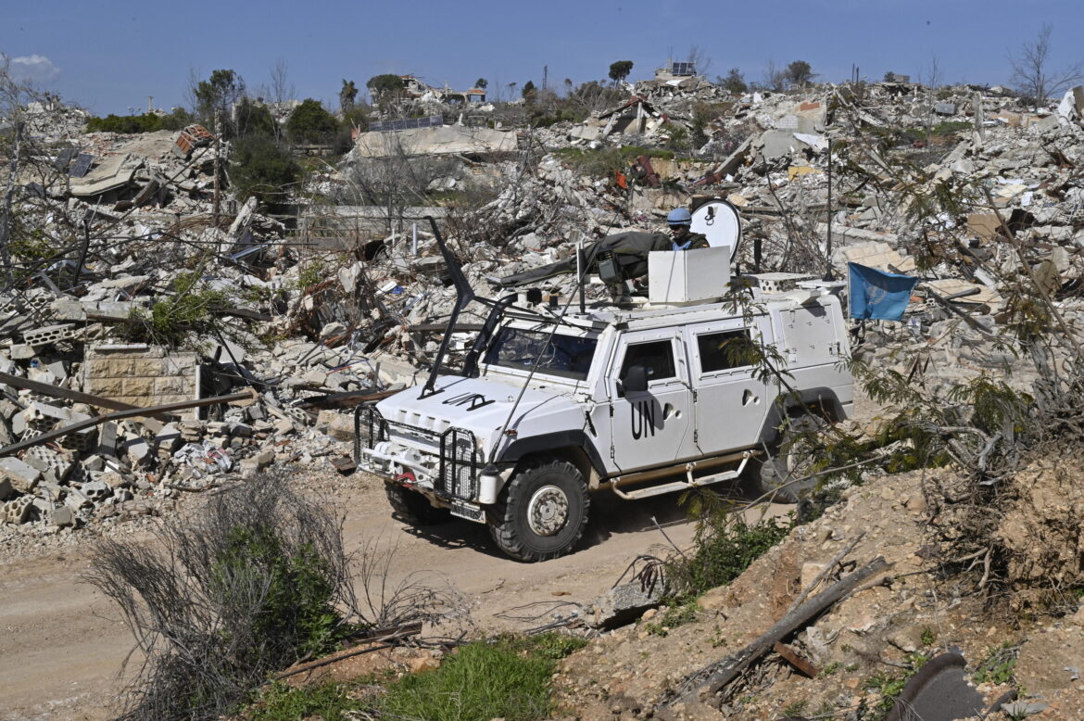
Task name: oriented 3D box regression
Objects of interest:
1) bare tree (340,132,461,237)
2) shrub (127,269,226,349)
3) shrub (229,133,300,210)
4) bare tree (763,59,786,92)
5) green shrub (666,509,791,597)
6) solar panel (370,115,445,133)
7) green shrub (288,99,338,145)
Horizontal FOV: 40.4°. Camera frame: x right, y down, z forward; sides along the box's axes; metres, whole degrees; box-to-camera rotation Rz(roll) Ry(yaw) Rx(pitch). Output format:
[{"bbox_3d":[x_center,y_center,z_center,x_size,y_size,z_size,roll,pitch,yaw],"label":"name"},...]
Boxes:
[{"bbox_3d":[-5.499,-6.896,57.000,4.514,4.012,4.062,-2,9,-5],"label":"bare tree"},{"bbox_3d":[-4.562,-0.642,18.400,1.230,0.901,1.107,-3,9,-14],"label":"shrub"},{"bbox_3d":[-12.757,-8.697,68.000,3.248,3.504,3.086,-2,9,-10],"label":"shrub"},{"bbox_3d":[22.829,-27.977,145.000,2.369,3.190,2.132,1,9,9],"label":"bare tree"},{"bbox_3d":[1.456,1.500,11.500,0.934,0.659,0.747,0,9,7],"label":"green shrub"},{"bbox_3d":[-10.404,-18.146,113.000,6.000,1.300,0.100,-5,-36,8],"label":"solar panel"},{"bbox_3d":[-14.253,-14.860,92.000,3.238,2.949,3.076,-2,9,-8],"label":"green shrub"}]

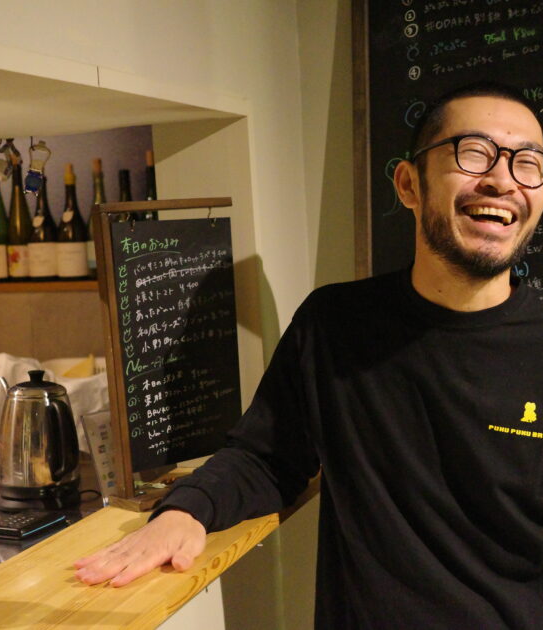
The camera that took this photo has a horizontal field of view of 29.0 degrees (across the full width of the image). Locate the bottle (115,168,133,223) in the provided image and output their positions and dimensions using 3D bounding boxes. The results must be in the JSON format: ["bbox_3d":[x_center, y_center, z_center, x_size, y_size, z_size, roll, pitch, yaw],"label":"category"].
[{"bbox_3d":[-0.393,-0.245,2.834,0.075,0.296,0.075,-1,2,0],"label":"bottle"}]

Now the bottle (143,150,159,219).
[{"bbox_3d":[-0.318,-0.268,2.793,0.075,0.341,0.075,-1,2,0],"label":"bottle"}]

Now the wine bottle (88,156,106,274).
[{"bbox_3d":[-0.473,-0.261,2.873,0.072,0.330,0.072,-1,2,0],"label":"wine bottle"}]

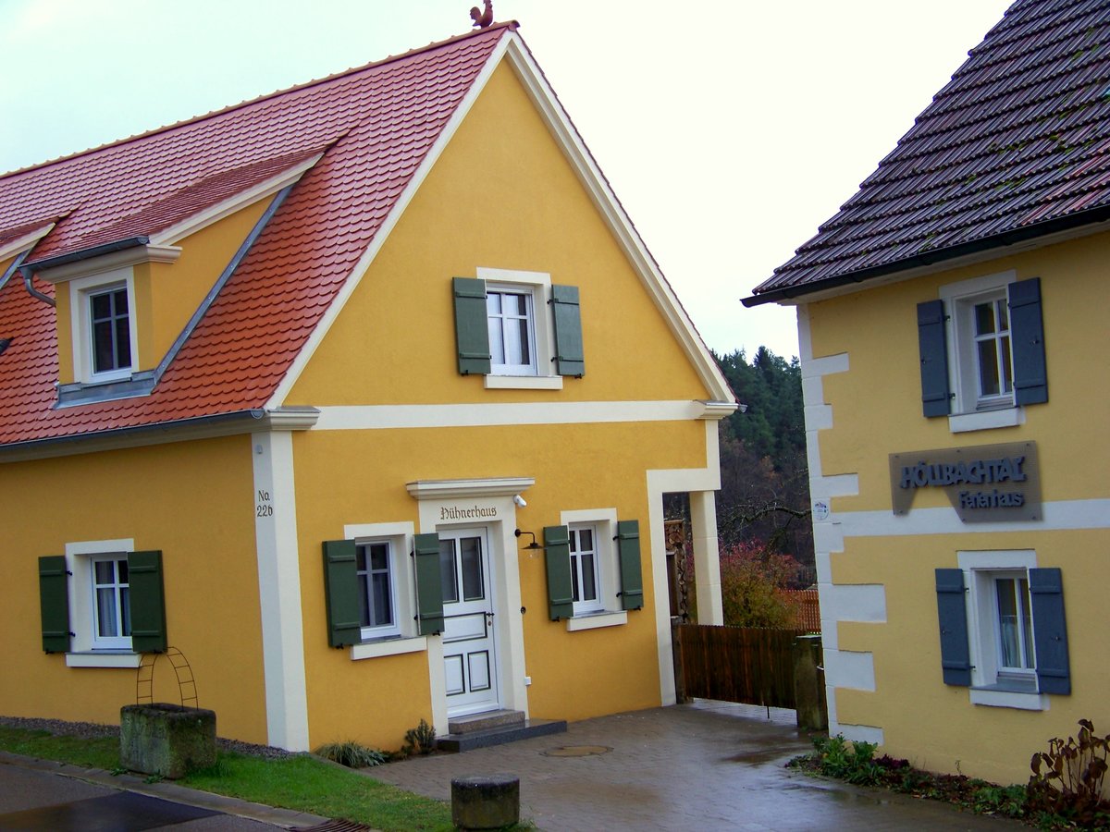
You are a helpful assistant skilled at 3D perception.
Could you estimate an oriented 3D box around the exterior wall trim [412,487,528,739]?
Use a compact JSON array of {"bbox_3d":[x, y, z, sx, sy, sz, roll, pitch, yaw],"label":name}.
[{"bbox_3d":[-0.855,2.036,18.716,0.218,2.545,1.453,-6,-4,43],"label":"exterior wall trim"}]

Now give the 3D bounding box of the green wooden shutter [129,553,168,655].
[{"bbox_3d":[-4.212,1.923,18.213,0.521,1.040,0.045,-6,-4,43],"label":"green wooden shutter"}]

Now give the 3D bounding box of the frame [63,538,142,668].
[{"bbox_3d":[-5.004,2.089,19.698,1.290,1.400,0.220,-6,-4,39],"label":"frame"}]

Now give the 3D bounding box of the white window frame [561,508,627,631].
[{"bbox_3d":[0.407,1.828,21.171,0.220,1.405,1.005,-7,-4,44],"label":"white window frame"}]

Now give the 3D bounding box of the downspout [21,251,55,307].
[{"bbox_3d":[-5.835,-1.460,19.979,0.286,0.580,0.370,-6,-4,43],"label":"downspout"}]

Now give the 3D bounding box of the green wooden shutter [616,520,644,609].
[{"bbox_3d":[0.919,1.822,21.528,0.060,1.078,0.370,-7,-4,44],"label":"green wooden shutter"}]

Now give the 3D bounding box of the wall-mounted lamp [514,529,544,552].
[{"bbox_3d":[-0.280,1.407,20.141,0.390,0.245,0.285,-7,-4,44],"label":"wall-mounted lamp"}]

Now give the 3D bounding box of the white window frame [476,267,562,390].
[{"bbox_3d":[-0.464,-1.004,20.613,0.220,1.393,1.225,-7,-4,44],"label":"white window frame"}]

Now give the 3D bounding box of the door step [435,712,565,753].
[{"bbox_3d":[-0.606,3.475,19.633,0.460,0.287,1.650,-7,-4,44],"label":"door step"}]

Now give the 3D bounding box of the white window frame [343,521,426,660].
[{"bbox_3d":[-1.764,1.751,17.797,0.210,1.322,0.991,-6,-4,43],"label":"white window frame"}]

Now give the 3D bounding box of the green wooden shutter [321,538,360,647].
[{"bbox_3d":[-2.083,1.742,17.323,0.045,1.028,0.361,-6,-4,43],"label":"green wooden shutter"}]

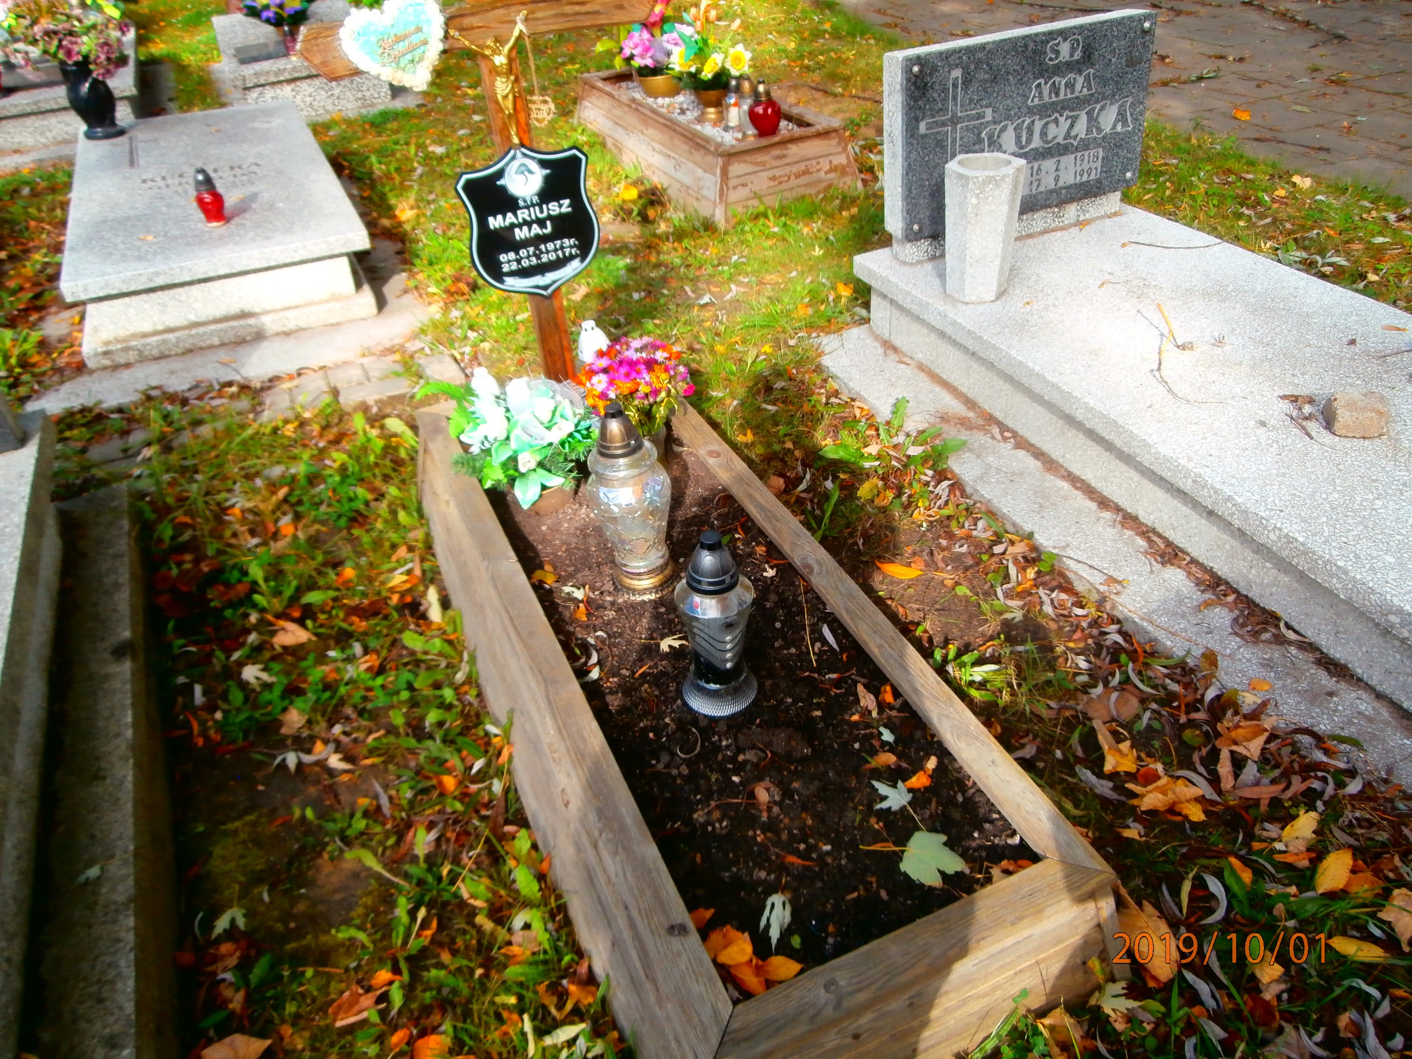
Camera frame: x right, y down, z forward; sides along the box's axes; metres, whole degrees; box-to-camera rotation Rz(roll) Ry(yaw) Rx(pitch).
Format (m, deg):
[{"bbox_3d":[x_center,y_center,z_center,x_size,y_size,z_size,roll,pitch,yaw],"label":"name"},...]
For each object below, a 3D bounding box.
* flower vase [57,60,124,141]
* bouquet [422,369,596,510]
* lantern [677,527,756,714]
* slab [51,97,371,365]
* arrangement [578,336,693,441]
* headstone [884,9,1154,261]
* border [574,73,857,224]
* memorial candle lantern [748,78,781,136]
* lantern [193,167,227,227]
[{"bbox_3d":[-3.081,-2.156,5.101,0.219,0.342,0.209,-18,36,-16],"label":"flower vase"},{"bbox_3d":[-0.427,-0.202,2.259,0.367,0.265,0.316,-18,35,-15],"label":"bouquet"},{"bbox_3d":[0.017,0.143,1.670,0.129,0.328,0.129,-2,34,1],"label":"lantern"},{"bbox_3d":[-2.250,-1.487,4.669,1.071,0.367,2.264,-17,37,-17],"label":"slab"},{"bbox_3d":[-0.147,-0.326,2.313,0.265,0.245,0.245,-5,34,3],"label":"arrangement"},{"bbox_3d":[0.962,-1.213,3.158,0.846,0.595,0.115,-16,35,-13],"label":"headstone"},{"bbox_3d":[-0.056,-1.989,5.068,0.632,0.293,2.213,-17,35,-14],"label":"border"},{"bbox_3d":[0.258,-1.835,4.428,0.139,0.217,0.117,-17,35,-14],"label":"memorial candle lantern"},{"bbox_3d":[-1.946,-1.296,3.980,0.102,0.211,0.102,-16,39,-17],"label":"lantern"}]

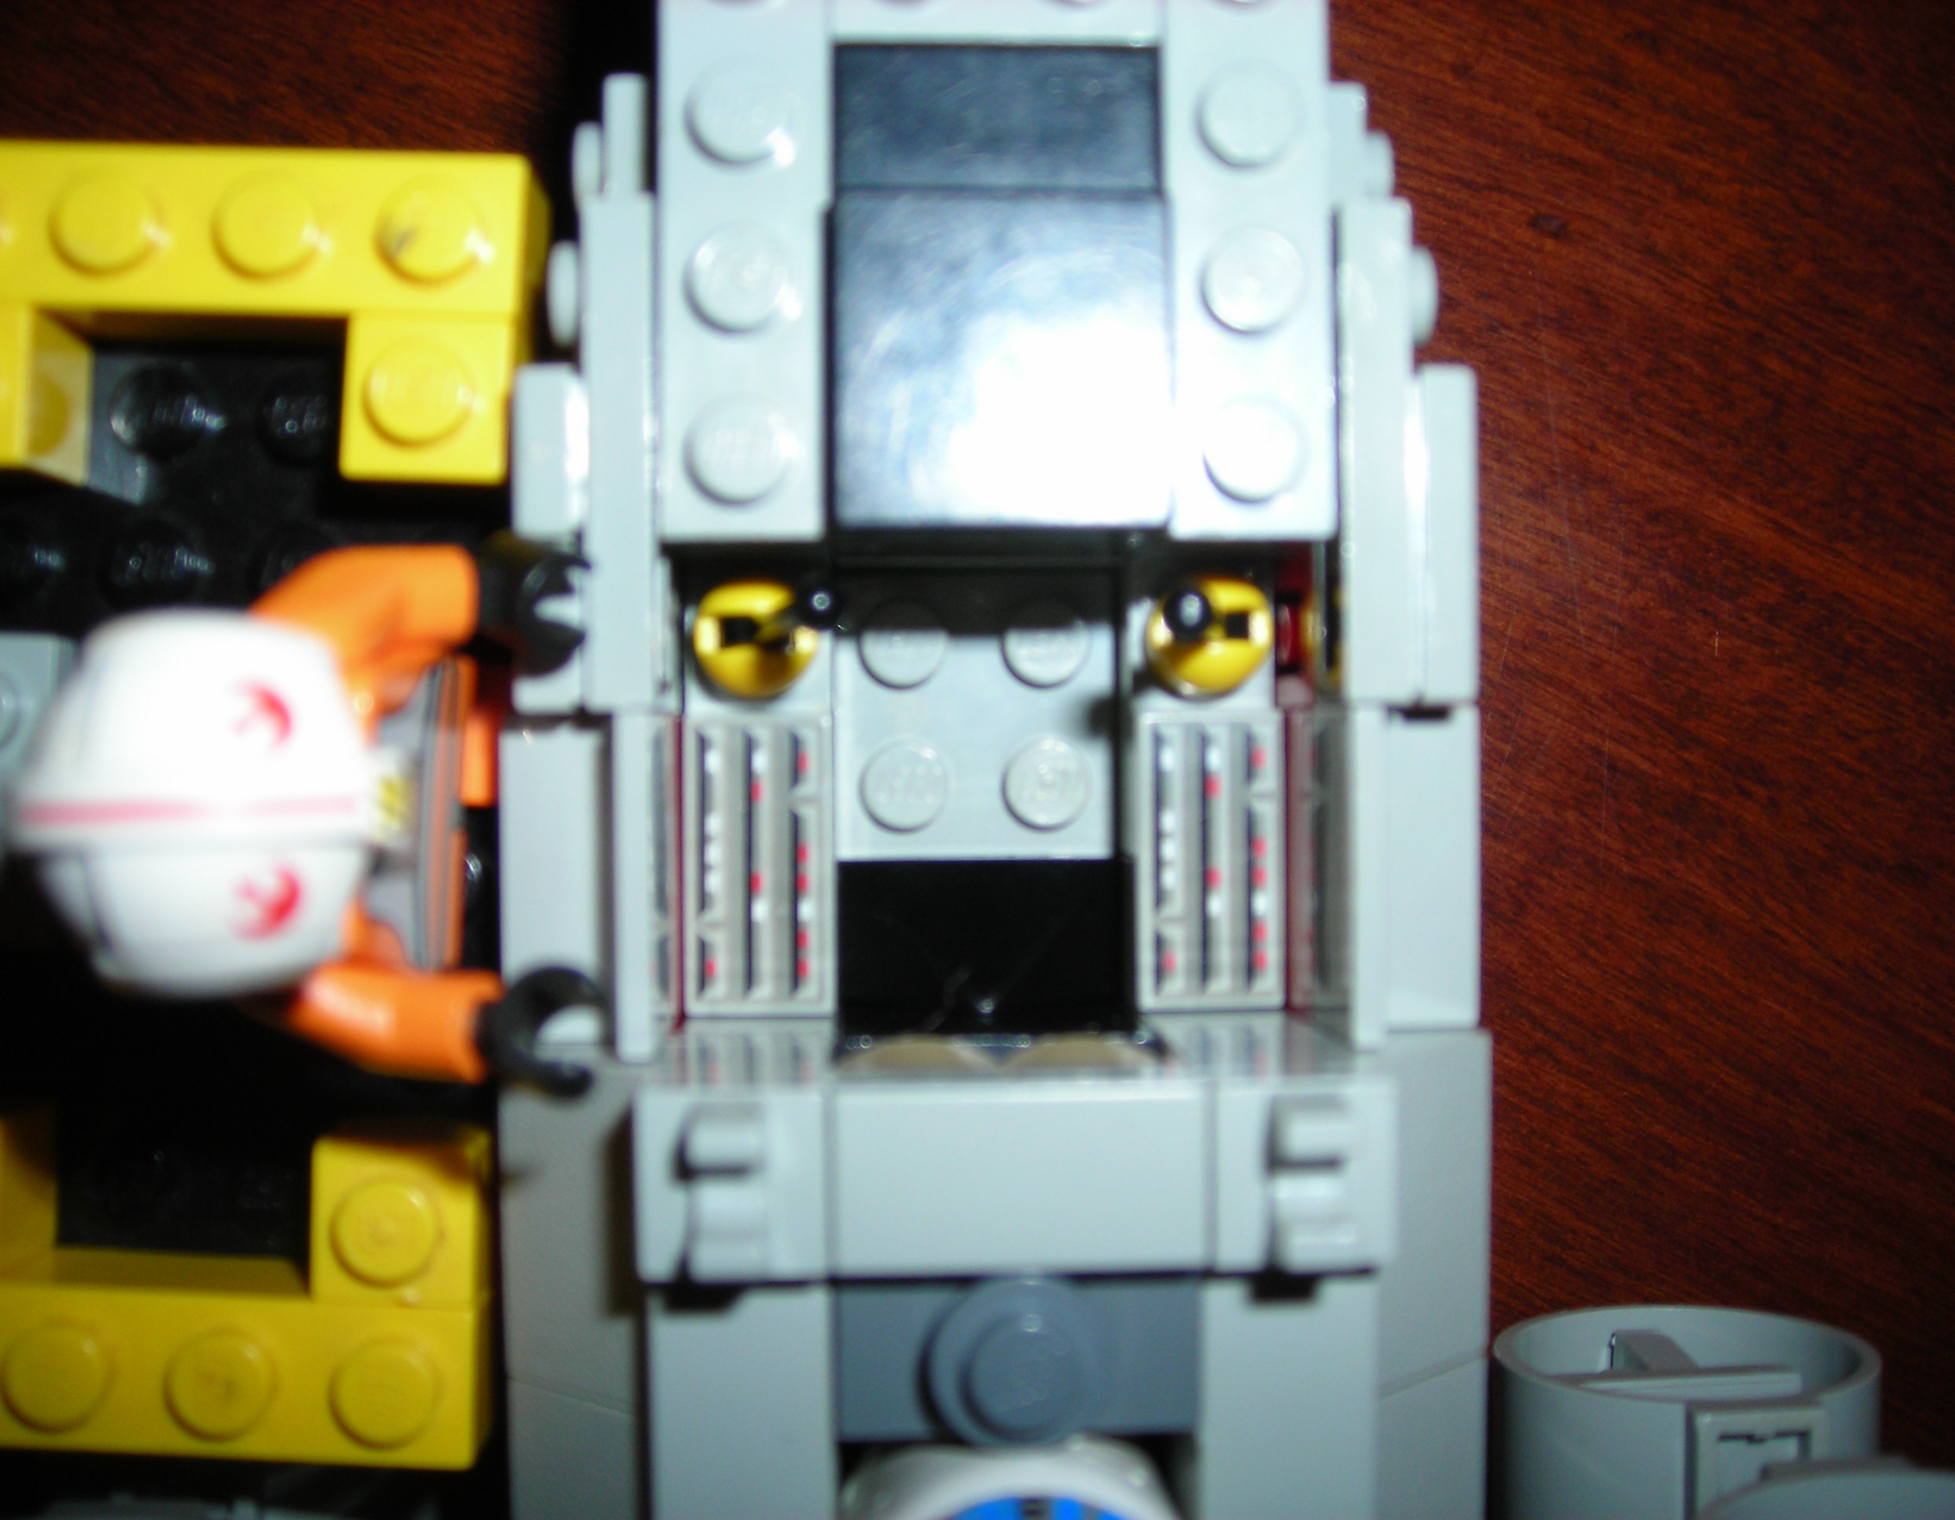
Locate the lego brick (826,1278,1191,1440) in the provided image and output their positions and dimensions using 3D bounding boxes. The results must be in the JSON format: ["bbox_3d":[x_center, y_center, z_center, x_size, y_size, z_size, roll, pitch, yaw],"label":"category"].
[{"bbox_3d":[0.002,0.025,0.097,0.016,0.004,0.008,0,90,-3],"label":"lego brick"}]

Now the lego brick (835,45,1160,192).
[{"bbox_3d":[0.001,-0.030,0.107,0.016,0.003,0.008,0,90,-3],"label":"lego brick"}]

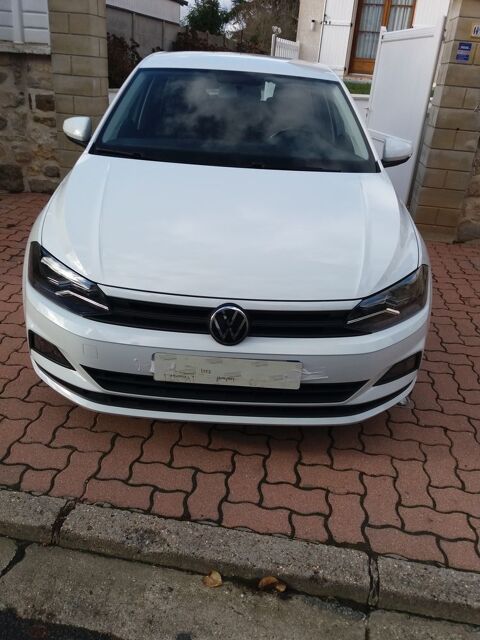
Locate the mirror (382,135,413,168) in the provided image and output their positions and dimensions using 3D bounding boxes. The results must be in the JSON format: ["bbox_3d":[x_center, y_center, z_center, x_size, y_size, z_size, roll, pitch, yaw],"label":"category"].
[{"bbox_3d":[0.835,-0.923,2.854,0.200,0.160,0.140,3,27,-2],"label":"mirror"}]

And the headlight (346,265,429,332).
[{"bbox_3d":[0.573,-0.079,1.998,0.390,0.180,0.360,3,27,-2],"label":"headlight"}]

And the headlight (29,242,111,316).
[{"bbox_3d":[-0.644,-0.144,1.957,0.390,0.180,0.360,3,27,-2],"label":"headlight"}]

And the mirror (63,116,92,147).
[{"bbox_3d":[-0.871,-1.015,2.797,0.200,0.160,0.140,3,27,-2],"label":"mirror"}]

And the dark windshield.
[{"bbox_3d":[-0.008,-1.044,2.655,1.400,0.110,0.760,3,57,-2],"label":"dark windshield"}]

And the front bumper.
[{"bbox_3d":[-0.048,0.098,2.030,1.680,0.470,0.480,3,27,-2],"label":"front bumper"}]

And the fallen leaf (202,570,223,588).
[{"bbox_3d":[-0.082,0.771,1.545,0.060,0.020,0.055,4,24,-2],"label":"fallen leaf"}]

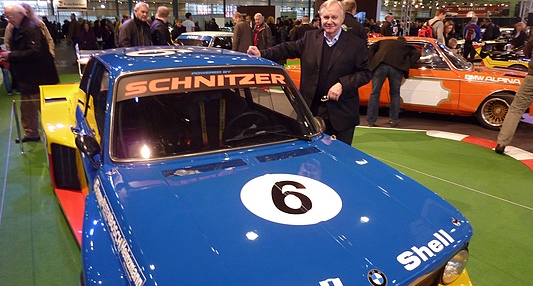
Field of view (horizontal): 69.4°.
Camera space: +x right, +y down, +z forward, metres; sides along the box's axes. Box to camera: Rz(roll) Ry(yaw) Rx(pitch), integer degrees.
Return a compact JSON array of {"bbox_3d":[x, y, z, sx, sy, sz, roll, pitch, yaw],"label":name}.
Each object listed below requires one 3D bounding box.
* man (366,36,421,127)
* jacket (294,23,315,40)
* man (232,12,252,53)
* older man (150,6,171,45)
[{"bbox_3d":[2.022,-0.985,6.130,0.750,1.380,0.750,5,18,16],"label":"man"},{"bbox_3d":[0.914,-2.326,8.909,0.500,0.780,0.300,2,17,6],"label":"jacket"},{"bbox_3d":[-0.453,-1.528,7.271,0.300,1.750,0.480,14,22,38],"label":"man"},{"bbox_3d":[-1.527,-1.011,5.547,0.320,1.770,0.500,-14,22,-38],"label":"older man"}]

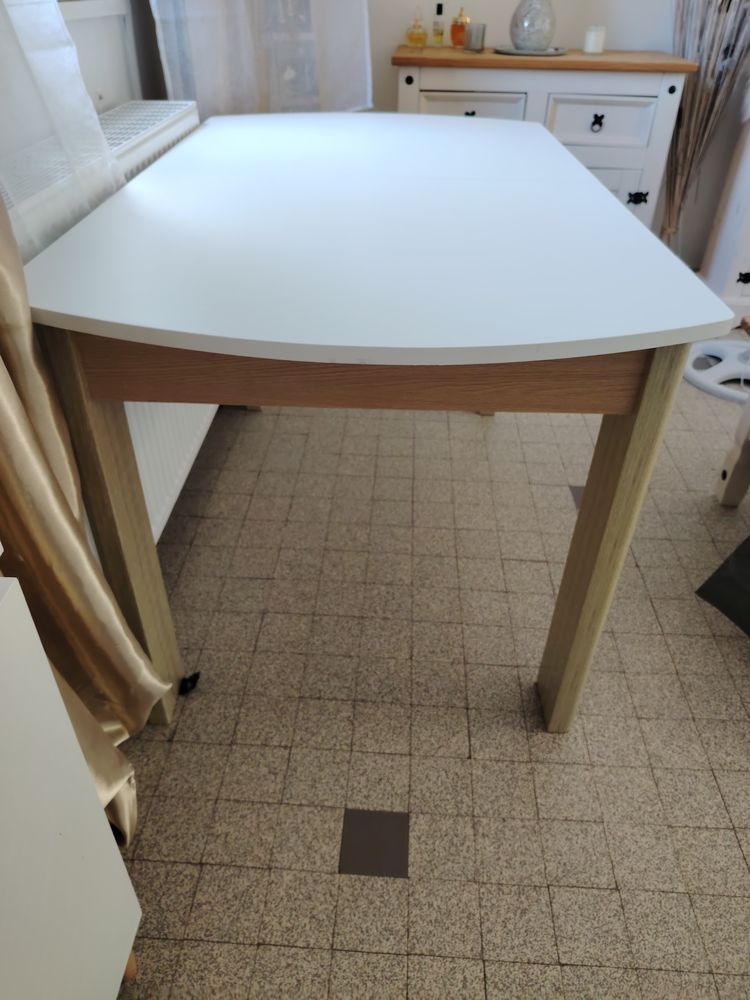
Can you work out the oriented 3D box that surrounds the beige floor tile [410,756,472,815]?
[{"bbox_3d":[0.107,0.463,1.121,0.098,0.010,0.098,3,37,2],"label":"beige floor tile"}]

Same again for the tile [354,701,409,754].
[{"bbox_3d":[0.011,0.397,1.202,0.099,0.010,0.099,3,37,2],"label":"tile"}]

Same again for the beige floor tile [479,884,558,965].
[{"bbox_3d":[0.196,0.584,0.958,0.099,0.010,0.099,3,37,2],"label":"beige floor tile"}]

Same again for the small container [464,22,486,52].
[{"bbox_3d":[0.334,-1.530,2.292,0.063,0.077,0.063,3,37,2],"label":"small container"}]

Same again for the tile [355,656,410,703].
[{"bbox_3d":[0.017,0.337,1.281,0.099,0.010,0.099,3,37,2],"label":"tile"}]

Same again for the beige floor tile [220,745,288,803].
[{"bbox_3d":[-0.193,0.447,1.128,0.099,0.010,0.099,3,37,2],"label":"beige floor tile"}]

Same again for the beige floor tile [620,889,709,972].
[{"bbox_3d":[0.395,0.594,0.955,0.100,0.010,0.100,3,37,2],"label":"beige floor tile"}]

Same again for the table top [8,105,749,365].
[{"bbox_3d":[-0.004,-0.563,1.229,0.800,0.022,1.435,2,37,0],"label":"table top"}]

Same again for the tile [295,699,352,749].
[{"bbox_3d":[-0.089,0.393,1.207,0.098,0.010,0.098,3,37,2],"label":"tile"}]

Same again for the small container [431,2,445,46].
[{"bbox_3d":[0.228,-1.714,2.509,0.039,0.134,0.039,3,37,2],"label":"small container"}]

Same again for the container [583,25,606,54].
[{"bbox_3d":[0.777,-1.629,2.456,0.073,0.083,0.073,3,37,2],"label":"container"}]

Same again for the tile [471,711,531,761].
[{"bbox_3d":[0.213,0.408,1.197,0.098,0.010,0.098,3,37,2],"label":"tile"}]

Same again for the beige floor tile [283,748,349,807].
[{"bbox_3d":[-0.093,0.454,1.132,0.100,0.010,0.100,3,37,2],"label":"beige floor tile"}]

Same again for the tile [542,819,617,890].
[{"bbox_3d":[0.301,0.531,1.035,0.098,0.010,0.098,3,37,2],"label":"tile"}]

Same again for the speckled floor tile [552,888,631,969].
[{"bbox_3d":[0.298,0.593,0.961,0.100,0.010,0.100,3,37,2],"label":"speckled floor tile"}]

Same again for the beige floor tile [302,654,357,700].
[{"bbox_3d":[-0.085,0.333,1.287,0.098,0.010,0.098,3,37,2],"label":"beige floor tile"}]

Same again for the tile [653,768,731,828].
[{"bbox_3d":[0.504,0.479,1.111,0.100,0.010,0.100,3,37,2],"label":"tile"}]

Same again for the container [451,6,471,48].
[{"bbox_3d":[0.310,-1.659,2.437,0.068,0.118,0.050,3,37,2],"label":"container"}]

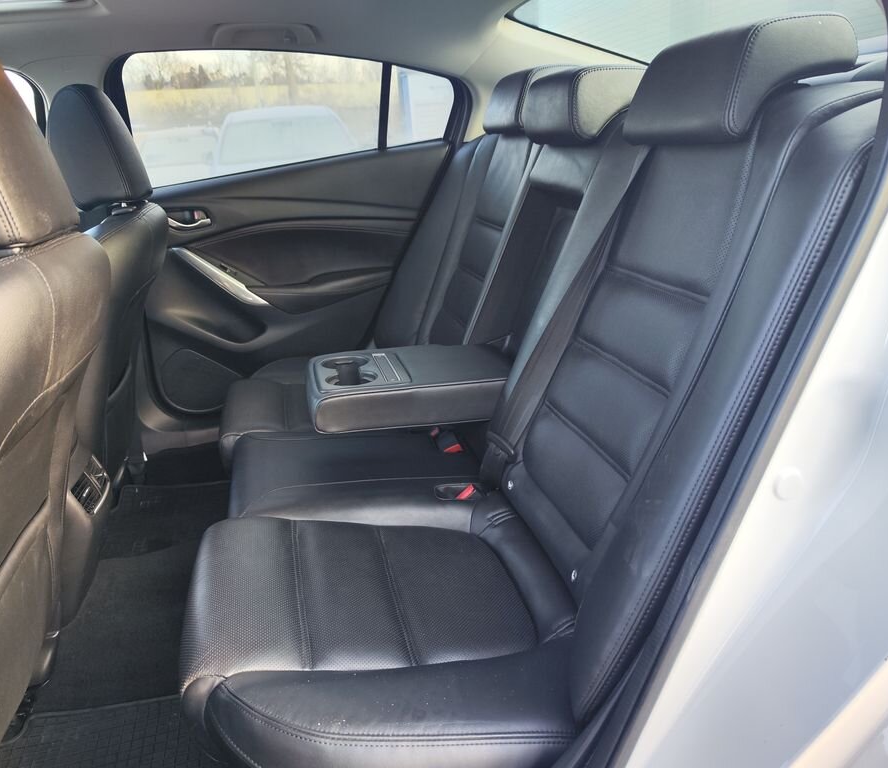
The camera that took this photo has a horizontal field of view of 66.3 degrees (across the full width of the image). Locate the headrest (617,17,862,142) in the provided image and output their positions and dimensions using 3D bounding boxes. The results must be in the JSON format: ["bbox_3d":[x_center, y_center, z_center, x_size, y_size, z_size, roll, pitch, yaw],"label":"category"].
[{"bbox_3d":[0.385,-0.393,0.905,0.160,0.145,0.270,0,20,-14],"label":"headrest"}]

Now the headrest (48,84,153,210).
[{"bbox_3d":[-0.711,-0.493,1.407,0.115,0.230,0.270,-16,24,-8],"label":"headrest"}]

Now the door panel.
[{"bbox_3d":[-0.416,-0.288,1.914,0.895,0.735,0.130,-5,22,-13],"label":"door panel"}]

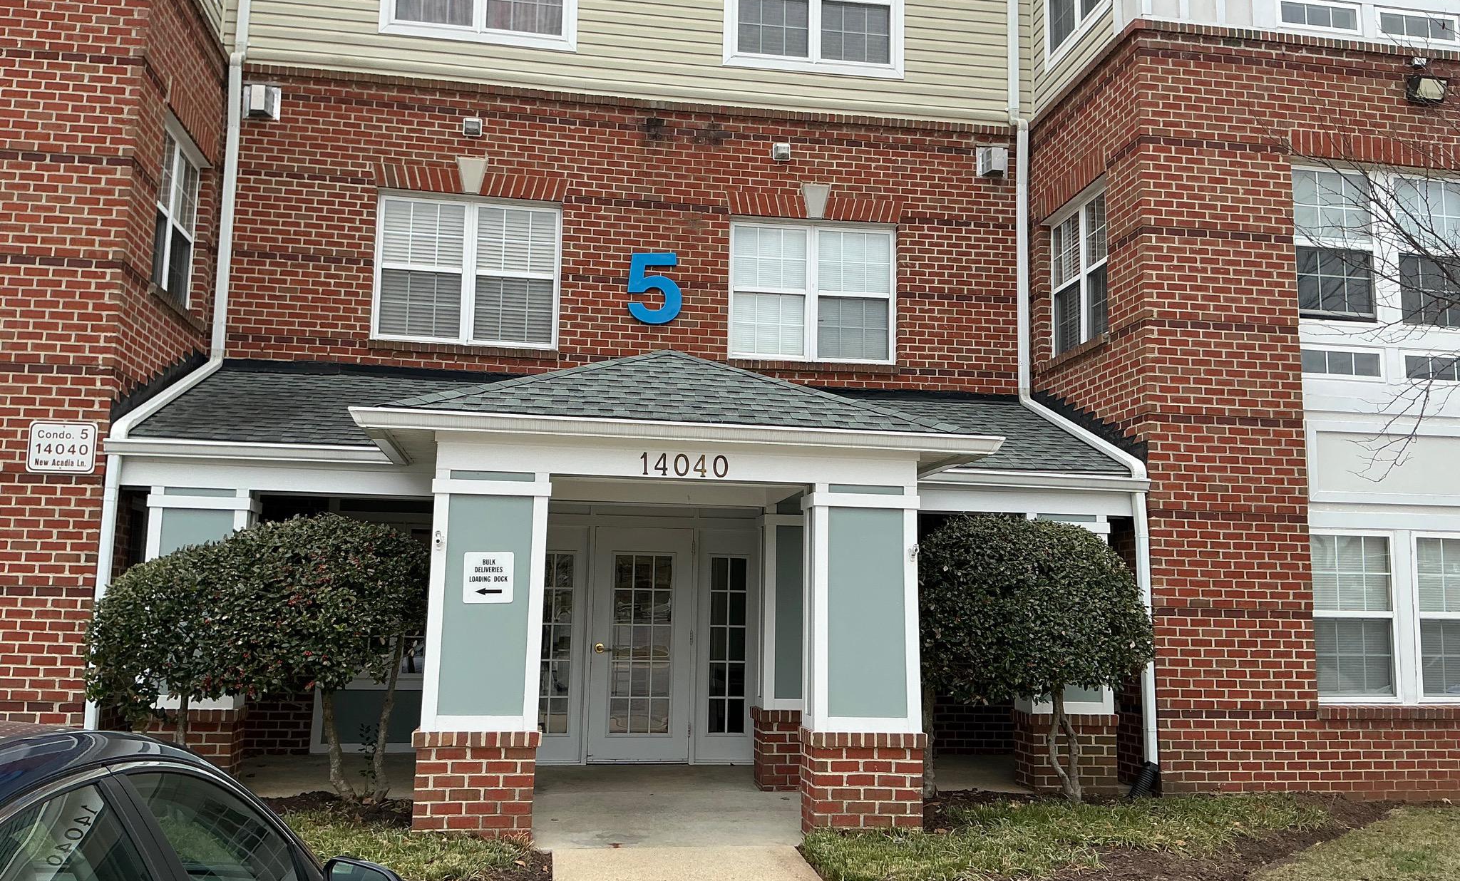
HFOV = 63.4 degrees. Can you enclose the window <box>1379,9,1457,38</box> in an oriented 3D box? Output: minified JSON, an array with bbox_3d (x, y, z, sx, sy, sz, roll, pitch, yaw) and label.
[{"bbox_3d":[6.351,-3.829,10.903,0.790,0.245,0.100,2,-8,-8],"label":"window"}]

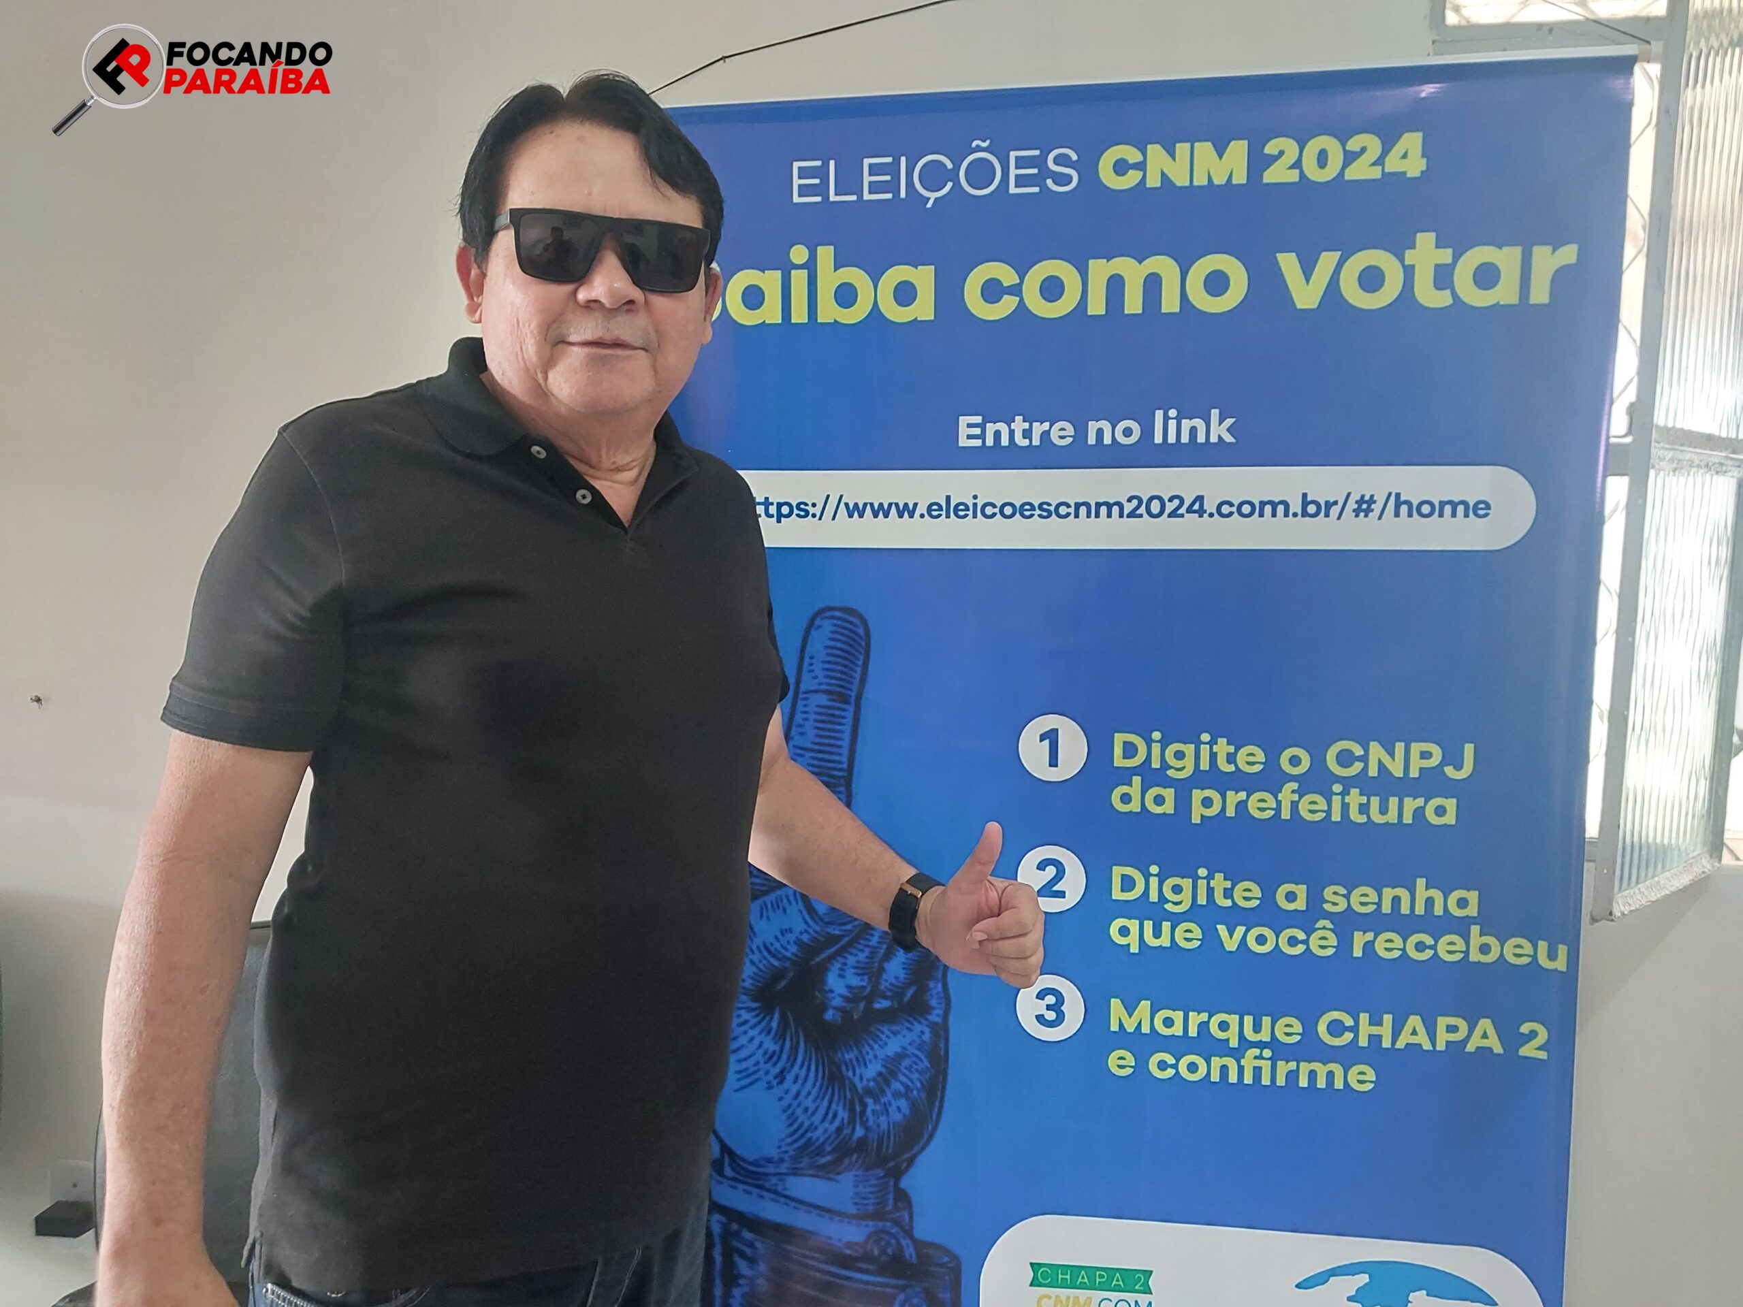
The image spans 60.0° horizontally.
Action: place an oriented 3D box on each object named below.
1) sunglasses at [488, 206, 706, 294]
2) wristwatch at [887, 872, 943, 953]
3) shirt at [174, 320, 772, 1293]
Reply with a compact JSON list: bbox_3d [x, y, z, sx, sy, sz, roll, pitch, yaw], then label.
[{"bbox_3d":[-0.207,-0.290,1.128,0.148,0.052,0.150,1,6,-19],"label":"sunglasses"},{"bbox_3d":[0.044,0.207,1.210,0.038,0.065,0.056,19,-18,36],"label":"wristwatch"},{"bbox_3d":[-0.269,0.091,1.178,0.530,0.690,0.340,0,5,-35],"label":"shirt"}]

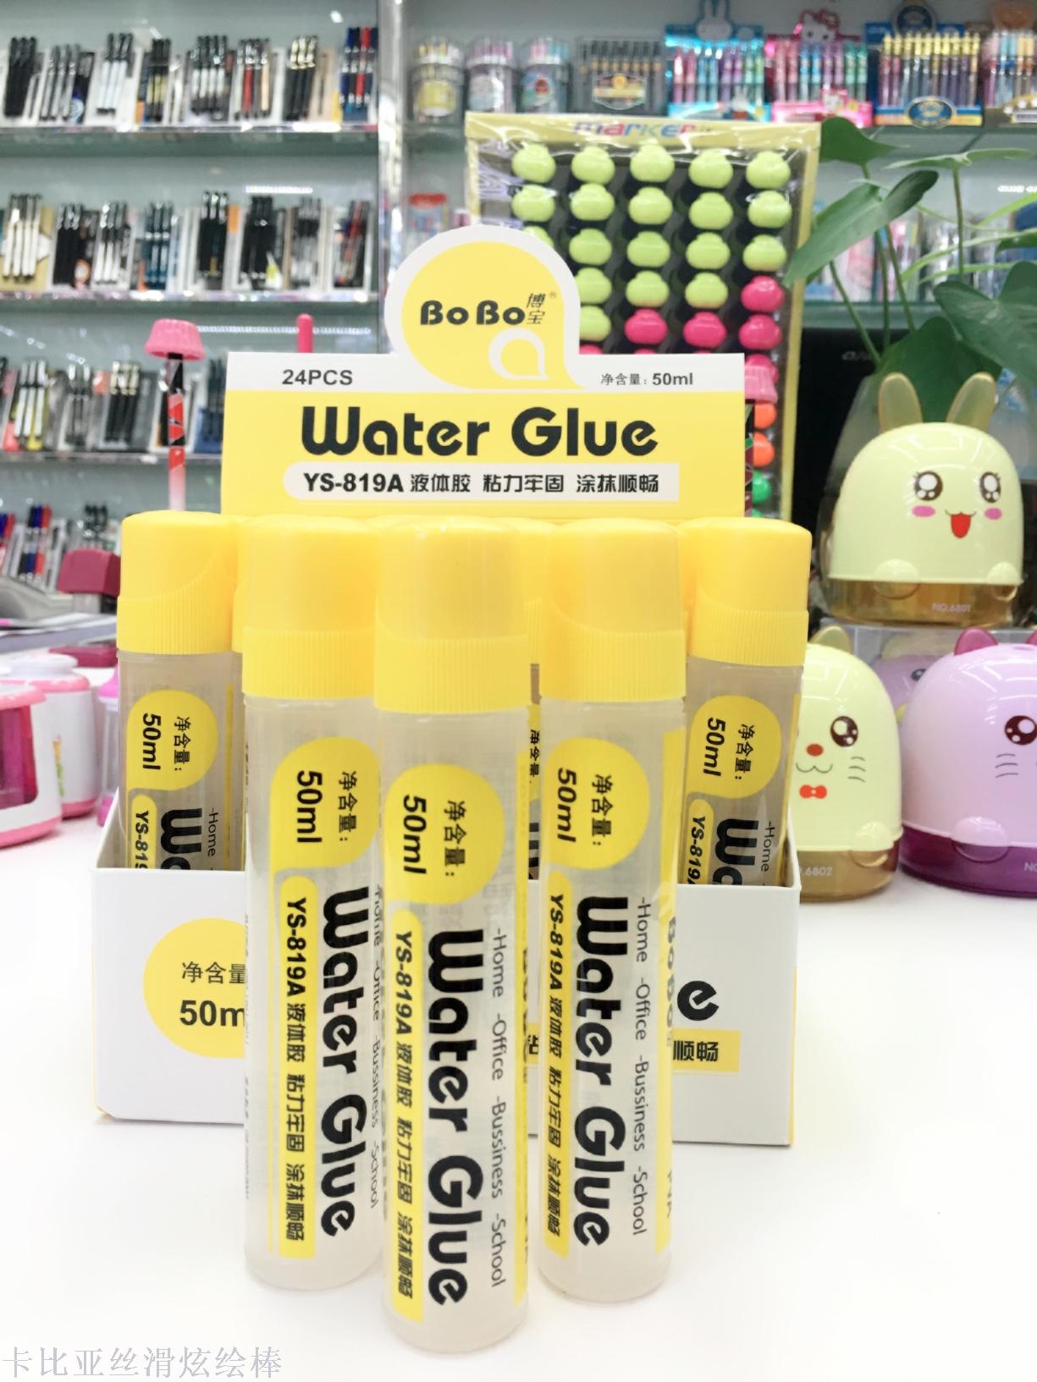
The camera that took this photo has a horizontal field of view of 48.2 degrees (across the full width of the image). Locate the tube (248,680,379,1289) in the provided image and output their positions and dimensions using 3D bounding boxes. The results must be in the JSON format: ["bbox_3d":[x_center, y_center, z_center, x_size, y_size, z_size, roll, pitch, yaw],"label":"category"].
[{"bbox_3d":[-0.041,0.057,0.233,0.027,0.118,0.027,1,7,0],"label":"tube"}]

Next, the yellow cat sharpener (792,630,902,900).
[{"bbox_3d":[0.129,0.028,0.522,0.085,0.112,0.085,1,7,5],"label":"yellow cat sharpener"}]

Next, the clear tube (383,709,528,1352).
[{"bbox_3d":[-0.012,0.060,0.215,0.027,0.118,0.027,1,7,0],"label":"clear tube"}]

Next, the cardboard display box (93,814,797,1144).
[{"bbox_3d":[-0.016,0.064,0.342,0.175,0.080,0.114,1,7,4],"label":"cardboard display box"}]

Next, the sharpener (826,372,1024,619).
[{"bbox_3d":[0.192,-0.091,0.544,0.087,0.115,0.087,0,7,-1],"label":"sharpener"}]

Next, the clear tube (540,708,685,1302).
[{"bbox_3d":[0.018,0.058,0.230,0.027,0.118,0.027,1,7,0],"label":"clear tube"}]

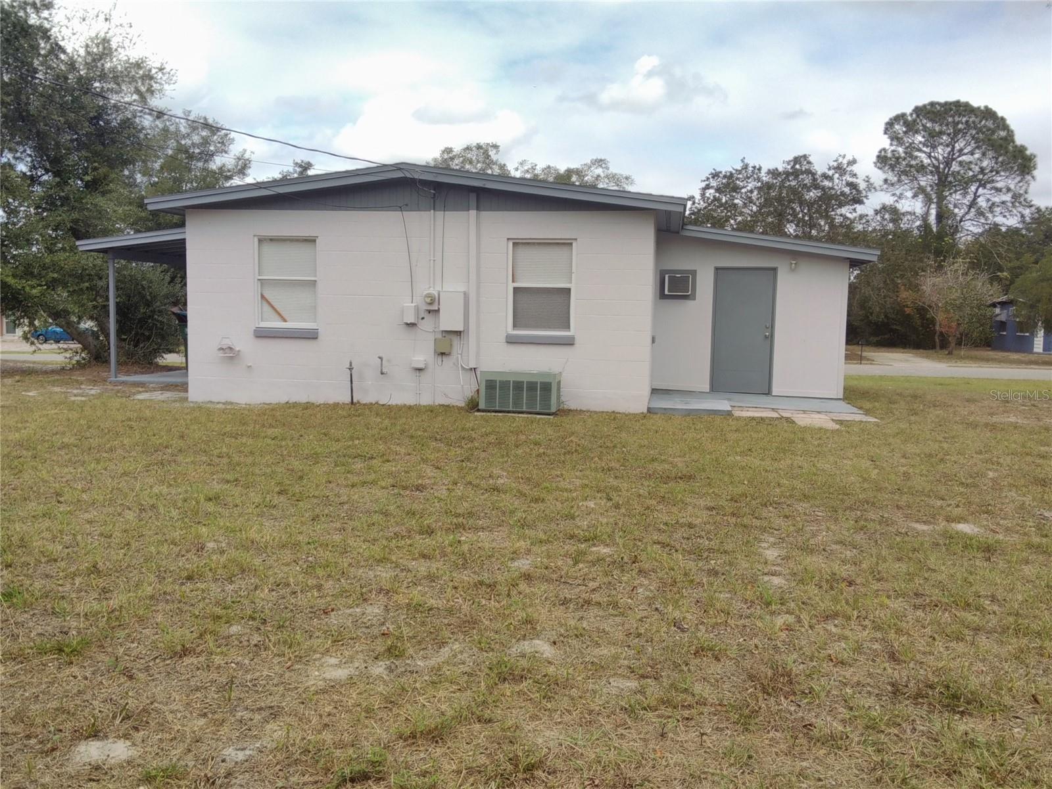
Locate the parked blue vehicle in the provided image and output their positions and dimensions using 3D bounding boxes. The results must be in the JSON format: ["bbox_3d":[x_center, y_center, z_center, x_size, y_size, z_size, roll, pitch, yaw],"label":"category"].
[{"bbox_3d":[-35.078,-4.481,64.000,4.500,1.450,1.800,0,5,-16],"label":"parked blue vehicle"}]

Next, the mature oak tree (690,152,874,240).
[{"bbox_3d":[14.689,-8.049,48.627,10.800,11.500,10.500,2,5,9],"label":"mature oak tree"}]

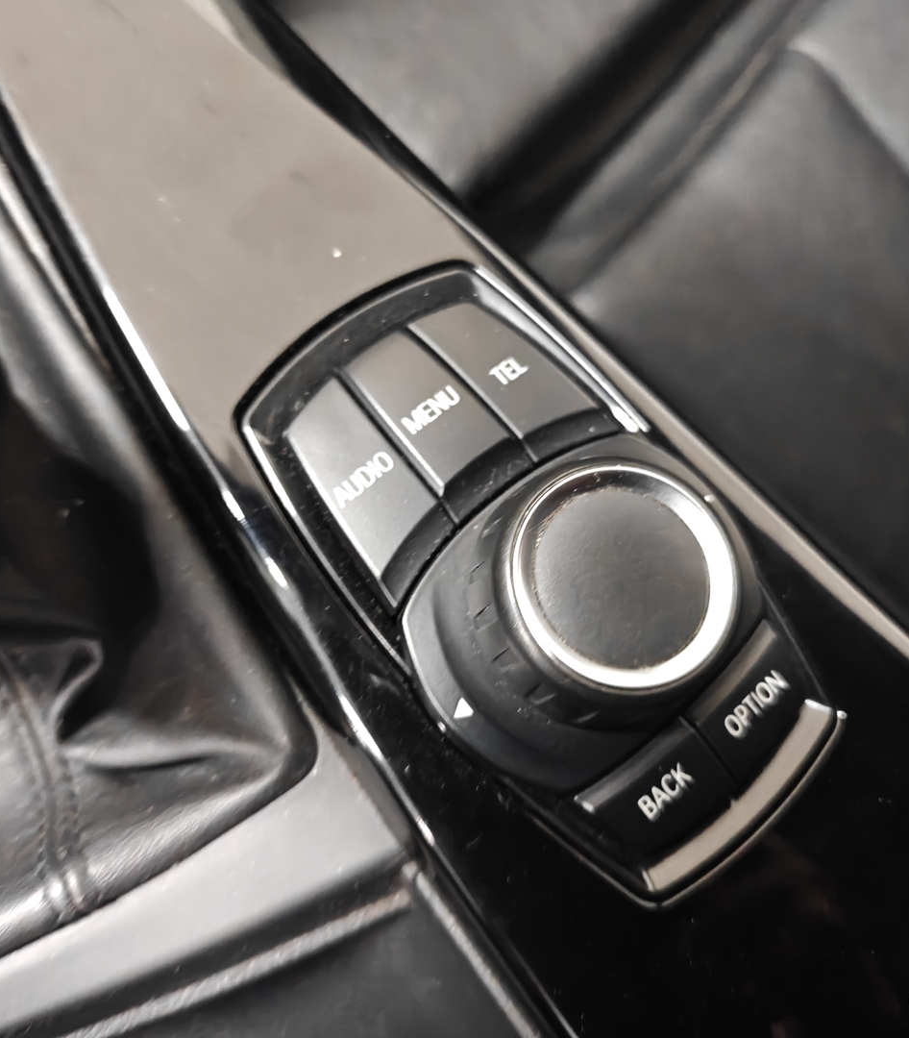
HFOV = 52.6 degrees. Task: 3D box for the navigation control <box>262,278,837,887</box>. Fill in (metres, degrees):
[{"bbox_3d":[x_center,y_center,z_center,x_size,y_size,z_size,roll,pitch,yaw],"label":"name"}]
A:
[{"bbox_3d":[0.019,0.004,0.163,0.065,0.027,0.123,-38,82,-15],"label":"navigation control"}]

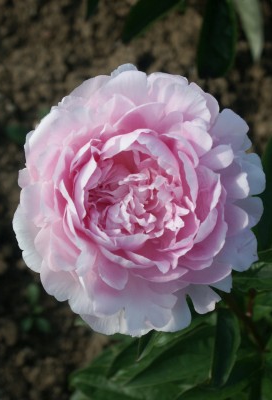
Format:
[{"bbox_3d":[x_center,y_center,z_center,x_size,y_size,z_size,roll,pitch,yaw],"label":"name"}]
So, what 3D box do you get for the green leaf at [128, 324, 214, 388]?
[{"bbox_3d":[0.025,0.103,0.825,0.084,0.017,0.036,-33,70,-5],"label":"green leaf"}]

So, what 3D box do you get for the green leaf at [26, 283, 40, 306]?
[{"bbox_3d":[-0.090,0.083,1.095,0.013,0.005,0.024,-5,68,-2],"label":"green leaf"}]

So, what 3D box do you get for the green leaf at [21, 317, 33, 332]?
[{"bbox_3d":[-0.095,0.108,1.078,0.011,0.005,0.016,28,71,11],"label":"green leaf"}]

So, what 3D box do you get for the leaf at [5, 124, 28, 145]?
[{"bbox_3d":[-0.113,-0.062,1.192,0.024,0.006,0.018,18,69,7],"label":"leaf"}]

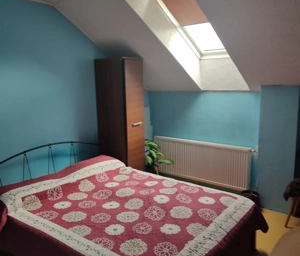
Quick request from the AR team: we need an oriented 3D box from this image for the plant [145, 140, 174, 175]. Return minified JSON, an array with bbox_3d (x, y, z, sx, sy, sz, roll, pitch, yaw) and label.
[{"bbox_3d":[0.116,0.529,4.590,0.540,0.700,0.460,6,12,38],"label":"plant"}]

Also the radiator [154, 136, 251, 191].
[{"bbox_3d":[0.766,0.530,4.433,1.610,0.600,0.115,6,12,38],"label":"radiator"}]

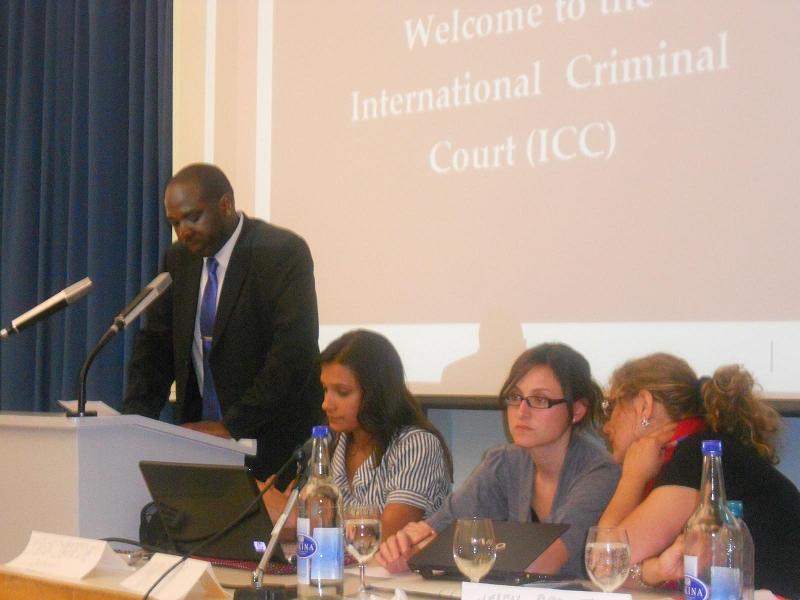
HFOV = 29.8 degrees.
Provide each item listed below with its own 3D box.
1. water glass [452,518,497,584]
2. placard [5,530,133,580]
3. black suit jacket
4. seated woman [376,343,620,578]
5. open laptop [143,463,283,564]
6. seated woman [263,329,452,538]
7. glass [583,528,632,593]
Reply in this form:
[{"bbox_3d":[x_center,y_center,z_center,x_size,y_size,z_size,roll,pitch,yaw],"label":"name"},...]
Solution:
[{"bbox_3d":[0.124,0.455,2.500,0.073,0.170,0.073,0,-3,0],"label":"water glass"},{"bbox_3d":[-0.707,0.544,3.220,0.285,0.068,0.165,-2,-3,38],"label":"placard"},{"bbox_3d":[-0.487,0.145,4.120,0.560,0.760,0.420,-2,-3,33],"label":"black suit jacket"},{"bbox_3d":[0.260,0.705,3.350,0.580,1.220,0.800,-2,-3,31],"label":"seated woman"},{"bbox_3d":[-0.338,0.462,3.380,0.335,0.235,0.340,-2,-3,35],"label":"open laptop"},{"bbox_3d":[-0.165,0.700,3.650,0.540,1.250,0.780,-2,-3,38],"label":"seated woman"},{"bbox_3d":[0.330,0.447,2.380,0.073,0.170,0.073,0,-3,0],"label":"glass"}]

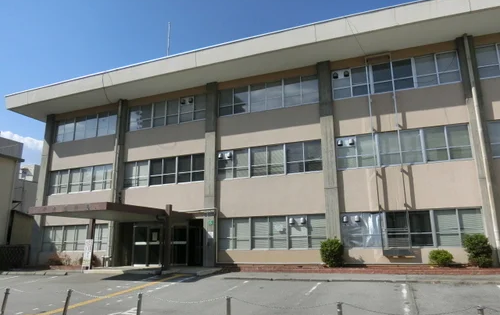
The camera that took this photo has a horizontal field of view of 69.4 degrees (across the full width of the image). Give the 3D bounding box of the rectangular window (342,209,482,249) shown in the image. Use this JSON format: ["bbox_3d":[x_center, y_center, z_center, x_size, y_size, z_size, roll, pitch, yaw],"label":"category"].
[{"bbox_3d":[6.588,2.963,14.916,5.389,1.476,0.130,-6,-15,21],"label":"rectangular window"}]

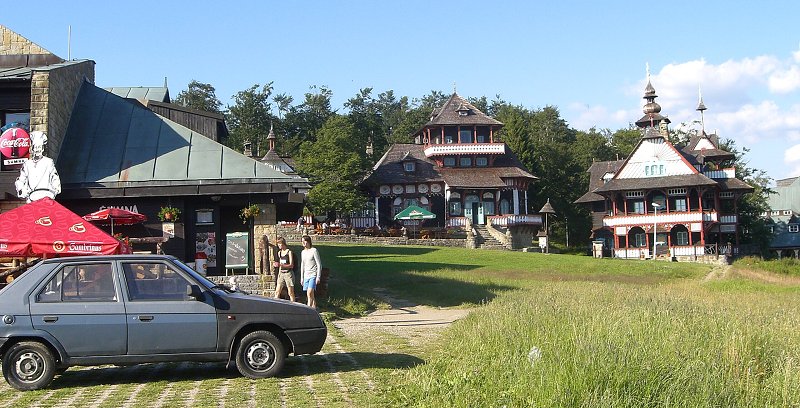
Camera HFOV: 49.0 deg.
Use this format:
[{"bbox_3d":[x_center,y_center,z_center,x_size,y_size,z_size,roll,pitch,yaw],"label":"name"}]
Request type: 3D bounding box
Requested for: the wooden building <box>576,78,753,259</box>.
[{"bbox_3d":[28.460,-3.987,93.726,15.800,18.600,13.000,-3,-2,24],"label":"wooden building"}]

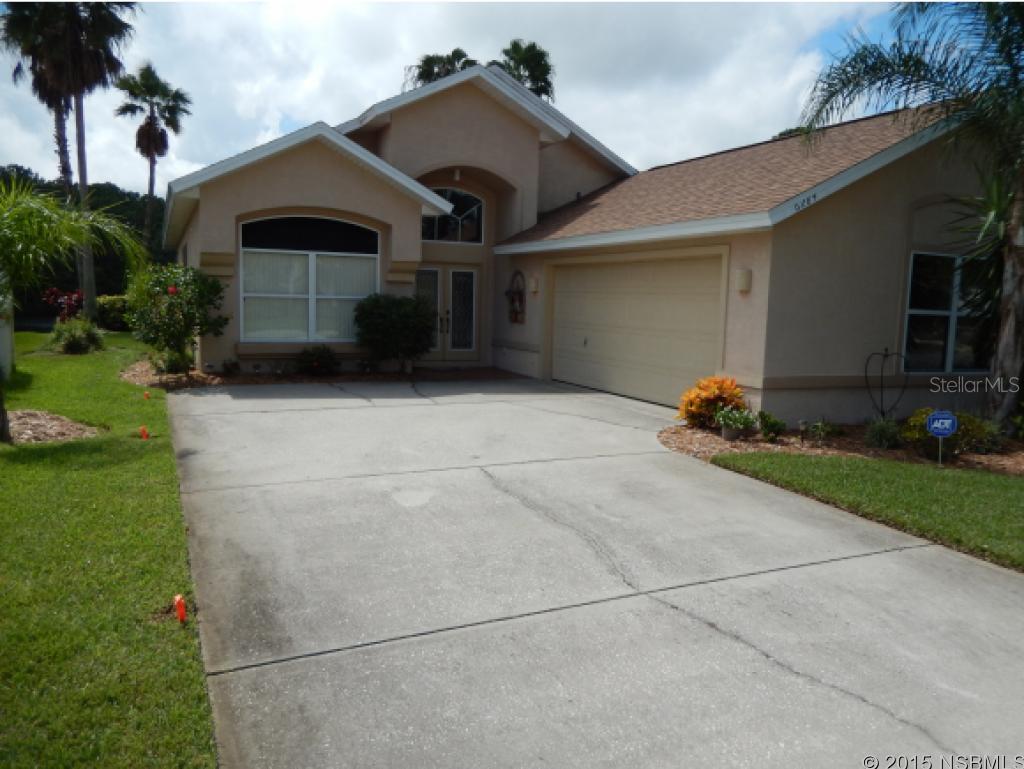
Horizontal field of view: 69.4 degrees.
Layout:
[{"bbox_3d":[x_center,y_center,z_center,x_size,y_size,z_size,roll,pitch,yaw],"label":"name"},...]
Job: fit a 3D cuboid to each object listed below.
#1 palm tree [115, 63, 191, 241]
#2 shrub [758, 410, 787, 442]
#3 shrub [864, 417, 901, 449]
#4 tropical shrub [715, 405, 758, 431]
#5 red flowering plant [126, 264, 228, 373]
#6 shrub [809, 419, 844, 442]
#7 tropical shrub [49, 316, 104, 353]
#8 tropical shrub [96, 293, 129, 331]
[{"bbox_3d":[-16.322,-8.693,33.500,3.200,11.800,3.200,2,7,0],"label":"palm tree"},{"bbox_3d":[3.045,0.491,8.650,0.320,0.360,0.310,2,7,0],"label":"shrub"},{"bbox_3d":[4.256,0.551,8.500,0.400,0.350,0.380,2,7,0],"label":"shrub"},{"bbox_3d":[2.609,0.384,8.600,0.490,0.300,0.430,2,7,0],"label":"tropical shrub"},{"bbox_3d":[-6.194,-1.213,13.700,1.750,2.000,1.650,2,7,0],"label":"red flowering plant"},{"bbox_3d":[3.741,0.547,8.800,0.400,0.270,0.360,2,7,0],"label":"shrub"},{"bbox_3d":[-10.324,-1.159,17.500,1.180,0.870,1.120,2,7,0],"label":"tropical shrub"},{"bbox_3d":[-13.968,-2.513,26.000,1.400,1.280,1.200,2,7,0],"label":"tropical shrub"}]

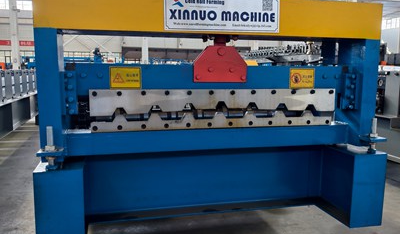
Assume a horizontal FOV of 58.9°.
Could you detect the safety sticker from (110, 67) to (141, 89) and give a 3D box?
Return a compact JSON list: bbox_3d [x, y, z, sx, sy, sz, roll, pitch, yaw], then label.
[{"bbox_3d":[-0.355,-0.187,1.698,0.144,0.103,0.005,-1,7,-13],"label":"safety sticker"}]

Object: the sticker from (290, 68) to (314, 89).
[{"bbox_3d":[0.551,-0.207,1.910,0.144,0.103,0.005,-1,7,-13],"label":"sticker"}]

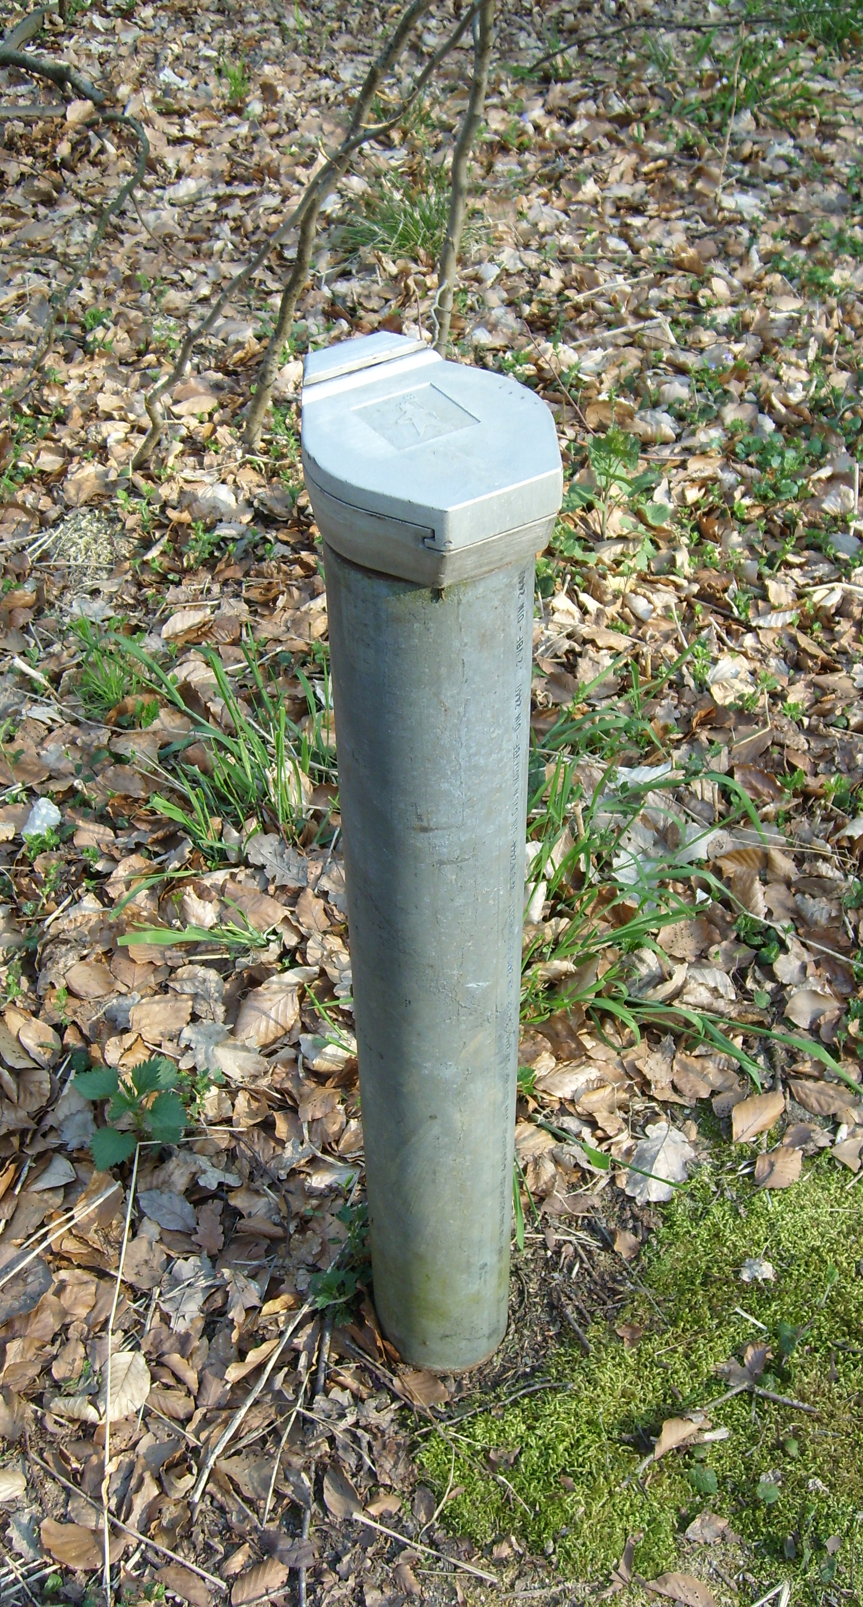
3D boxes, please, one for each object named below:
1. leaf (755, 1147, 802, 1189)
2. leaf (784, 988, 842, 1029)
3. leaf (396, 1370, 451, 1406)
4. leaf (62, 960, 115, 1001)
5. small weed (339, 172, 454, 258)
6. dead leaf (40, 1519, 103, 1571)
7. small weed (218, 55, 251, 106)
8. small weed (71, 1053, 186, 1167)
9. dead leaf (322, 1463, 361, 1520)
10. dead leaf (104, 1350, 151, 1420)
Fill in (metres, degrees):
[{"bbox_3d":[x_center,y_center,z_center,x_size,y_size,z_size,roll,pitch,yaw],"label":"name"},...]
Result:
[{"bbox_3d":[0.382,0.401,1.789,0.049,0.020,0.059,9,43,11],"label":"leaf"},{"bbox_3d":[0.457,0.248,1.972,0.067,0.020,0.048,-28,49,-26],"label":"leaf"},{"bbox_3d":[-0.008,0.582,1.613,0.035,0.020,0.051,-32,51,-30],"label":"leaf"},{"bbox_3d":[-0.424,0.219,2.020,0.049,0.020,0.068,-28,49,-26],"label":"leaf"},{"bbox_3d":[-0.078,-1.298,3.594,0.275,0.150,0.240,-1,42,0],"label":"small weed"},{"bbox_3d":[-0.336,0.687,1.503,0.068,0.020,0.038,9,43,10],"label":"dead leaf"},{"bbox_3d":[-0.526,-1.921,4.321,0.090,0.105,0.085,-1,42,0],"label":"small weed"},{"bbox_3d":[-0.342,0.348,1.843,0.132,0.075,0.130,-1,42,0],"label":"small weed"},{"bbox_3d":[-0.086,0.654,1.535,0.028,0.020,0.059,-24,47,-23],"label":"dead leaf"},{"bbox_3d":[-0.302,0.579,1.621,0.043,0.020,0.074,-4,42,-3],"label":"dead leaf"}]

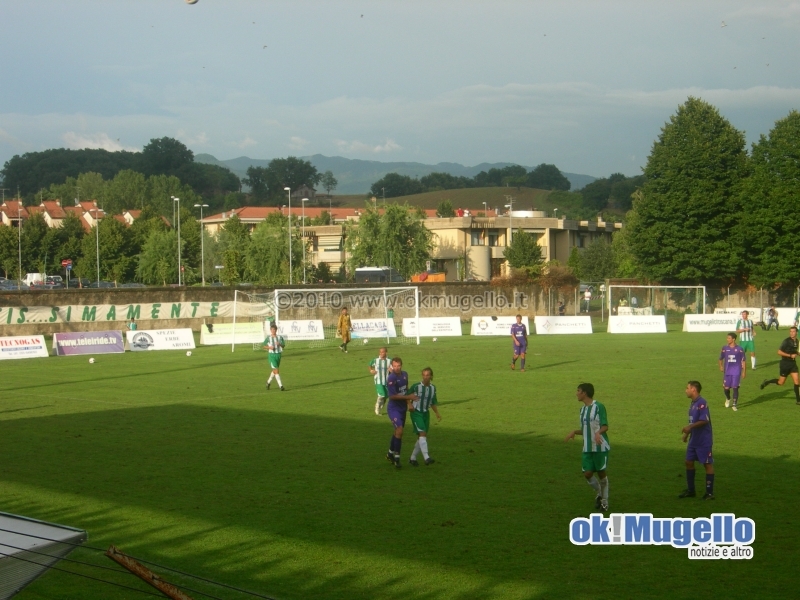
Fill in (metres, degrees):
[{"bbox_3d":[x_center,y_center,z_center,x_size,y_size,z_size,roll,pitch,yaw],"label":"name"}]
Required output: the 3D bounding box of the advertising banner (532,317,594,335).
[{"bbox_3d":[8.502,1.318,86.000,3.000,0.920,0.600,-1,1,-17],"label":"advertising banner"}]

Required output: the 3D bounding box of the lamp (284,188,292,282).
[{"bbox_3d":[-8.726,-4.488,132.075,0.600,8.796,0.250,-1,1,22],"label":"lamp"}]

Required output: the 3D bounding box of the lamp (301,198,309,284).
[{"bbox_3d":[-8.159,-4.540,145.072,0.650,8.438,0.250,-1,1,22],"label":"lamp"}]

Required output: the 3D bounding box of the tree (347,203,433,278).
[{"bbox_3d":[-0.952,-5.040,160.090,8.300,8.673,8.000,-1,1,0],"label":"tree"}]

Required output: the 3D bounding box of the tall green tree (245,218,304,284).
[{"bbox_3d":[-11.100,-3.784,148.059,5.400,6.932,5.400,-1,1,-4],"label":"tall green tree"}]

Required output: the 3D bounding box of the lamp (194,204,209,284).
[{"bbox_3d":[-17.180,-4.241,145.069,1.300,8.165,0.300,-1,1,18],"label":"lamp"}]

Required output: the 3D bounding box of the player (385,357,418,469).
[{"bbox_3d":[0.001,1.896,28.360,0.500,1.820,0.480,-1,1,-34],"label":"player"}]

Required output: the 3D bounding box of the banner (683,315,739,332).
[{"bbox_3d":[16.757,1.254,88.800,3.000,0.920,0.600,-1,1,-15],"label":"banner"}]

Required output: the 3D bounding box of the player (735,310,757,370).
[{"bbox_3d":[10.879,1.258,52.260,0.600,1.820,0.500,0,1,18],"label":"player"}]

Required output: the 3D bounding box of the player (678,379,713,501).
[{"bbox_3d":[4.366,2.064,24.500,0.500,1.750,0.550,-1,1,-23],"label":"player"}]

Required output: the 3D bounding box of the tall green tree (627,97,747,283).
[{"bbox_3d":[21.106,-7.418,122.155,8.800,15.009,8.600,-1,1,0],"label":"tall green tree"}]

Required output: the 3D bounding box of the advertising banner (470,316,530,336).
[{"bbox_3d":[4.811,1.250,79.534,2.800,0.890,0.600,-1,1,-13],"label":"advertising banner"}]

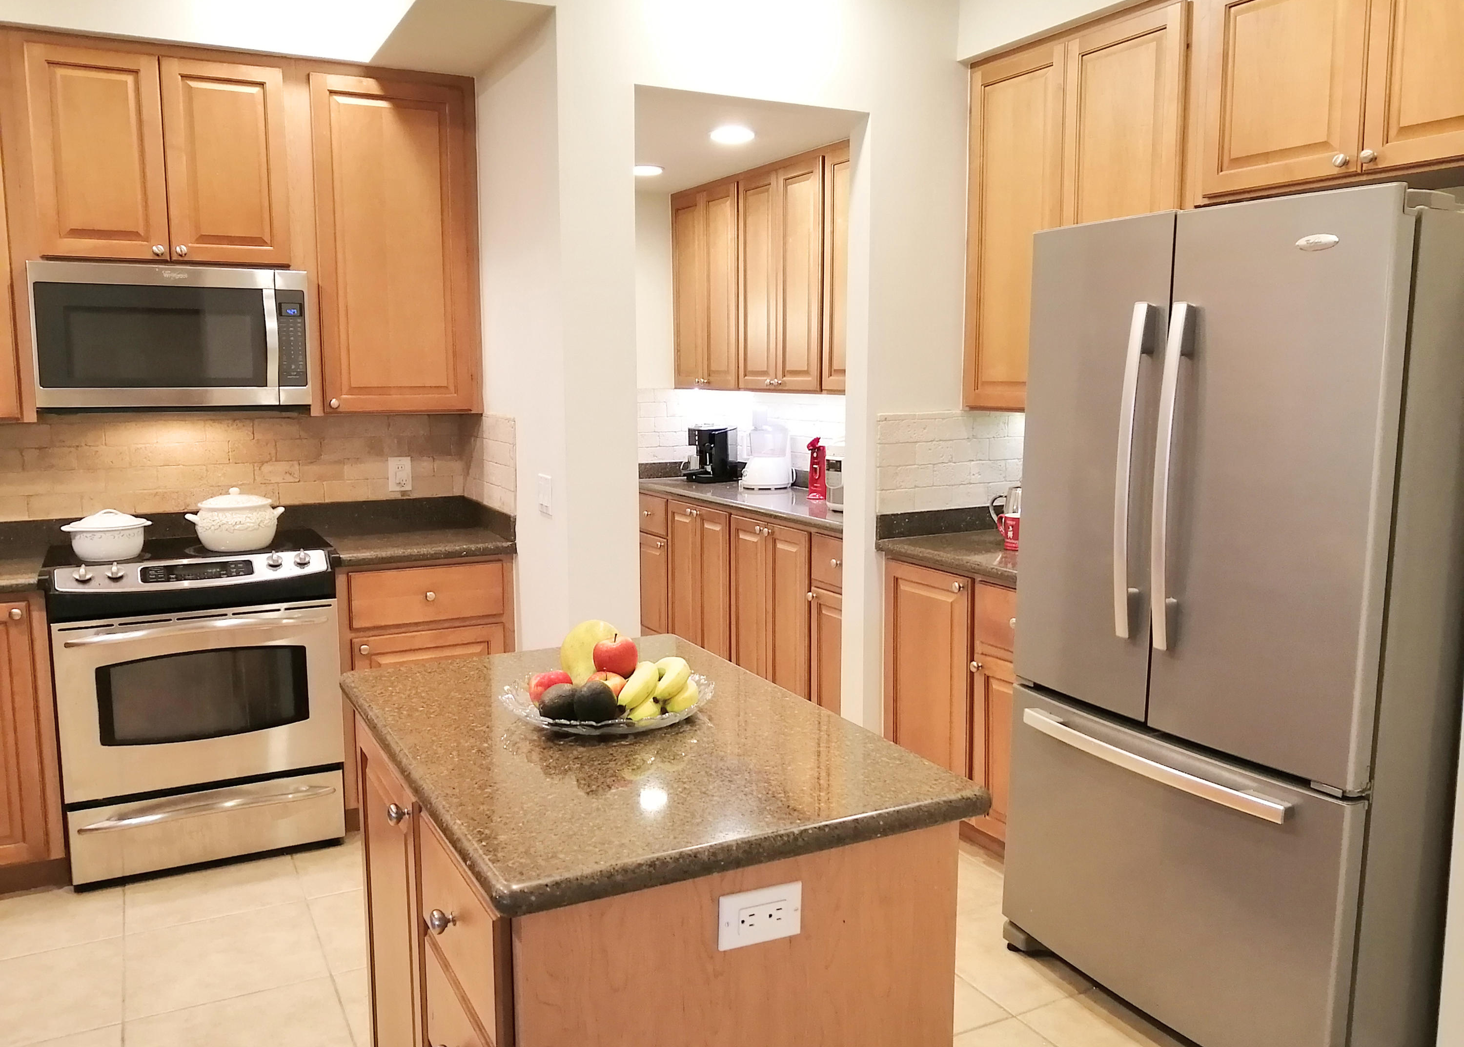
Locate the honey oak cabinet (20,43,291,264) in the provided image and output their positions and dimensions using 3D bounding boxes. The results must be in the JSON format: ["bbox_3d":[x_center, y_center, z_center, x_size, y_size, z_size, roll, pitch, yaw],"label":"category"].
[{"bbox_3d":[-1.773,-1.118,3.567,0.705,0.610,0.330,-4,8,-27],"label":"honey oak cabinet"}]

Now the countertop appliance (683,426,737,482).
[{"bbox_3d":[-0.102,-0.364,6.023,0.250,0.285,0.200,-5,9,-35],"label":"countertop appliance"}]

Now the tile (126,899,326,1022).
[{"bbox_3d":[-1.306,1.114,2.932,0.457,0.010,0.457,-4,9,-28],"label":"tile"}]

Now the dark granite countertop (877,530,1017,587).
[{"bbox_3d":[0.999,0.121,3.594,0.660,0.040,0.920,-4,9,-28],"label":"dark granite countertop"}]

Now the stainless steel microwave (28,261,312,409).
[{"bbox_3d":[-1.759,-0.583,3.611,0.757,0.422,0.390,-4,8,-27],"label":"stainless steel microwave"}]

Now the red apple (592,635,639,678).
[{"bbox_3d":[-0.186,0.214,1.820,0.072,0.070,0.072,0,8,0],"label":"red apple"}]

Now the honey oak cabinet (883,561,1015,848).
[{"bbox_3d":[1.016,0.571,3.674,0.620,0.876,0.890,-4,9,-28],"label":"honey oak cabinet"}]

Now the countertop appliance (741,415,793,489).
[{"bbox_3d":[0.150,-0.347,5.434,0.220,0.370,0.200,-4,8,-27],"label":"countertop appliance"}]

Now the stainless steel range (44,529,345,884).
[{"bbox_3d":[-1.696,0.547,3.669,0.775,0.920,0.700,-4,9,-28],"label":"stainless steel range"}]

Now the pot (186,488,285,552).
[{"bbox_3d":[-1.555,-0.017,3.583,0.288,0.190,0.240,-4,8,-27],"label":"pot"}]

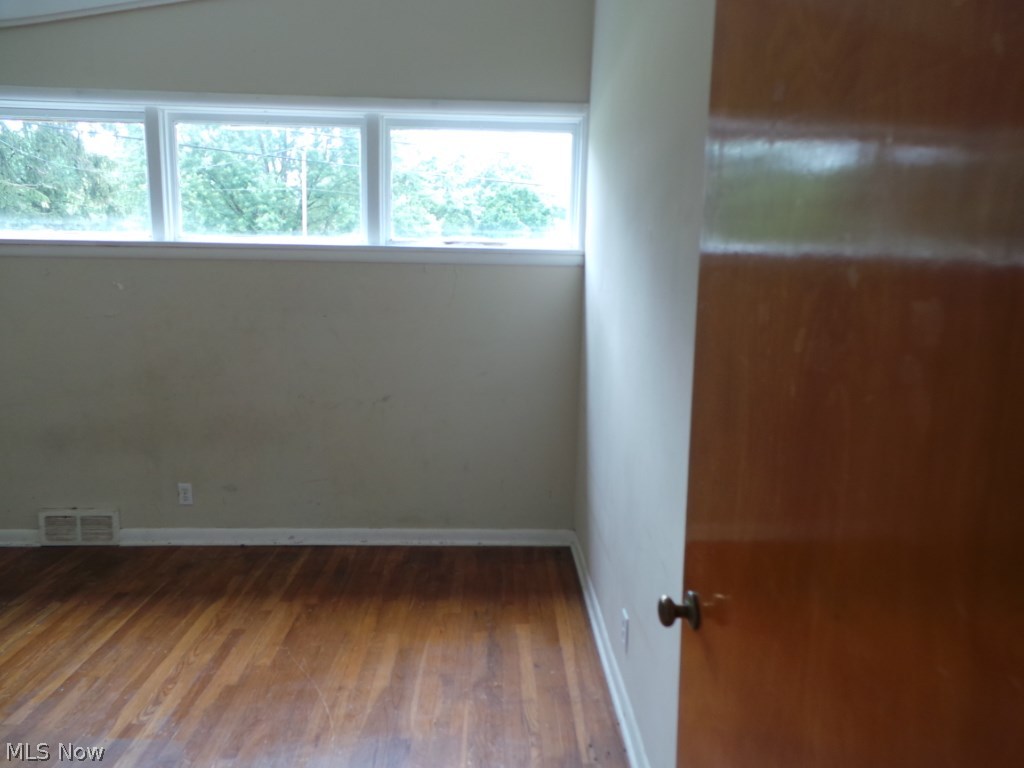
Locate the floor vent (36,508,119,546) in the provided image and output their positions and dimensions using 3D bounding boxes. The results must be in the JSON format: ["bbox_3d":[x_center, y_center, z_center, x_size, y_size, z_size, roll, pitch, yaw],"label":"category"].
[{"bbox_3d":[-2.188,0.727,3.445,0.385,0.185,0.035,1,9,-2],"label":"floor vent"}]

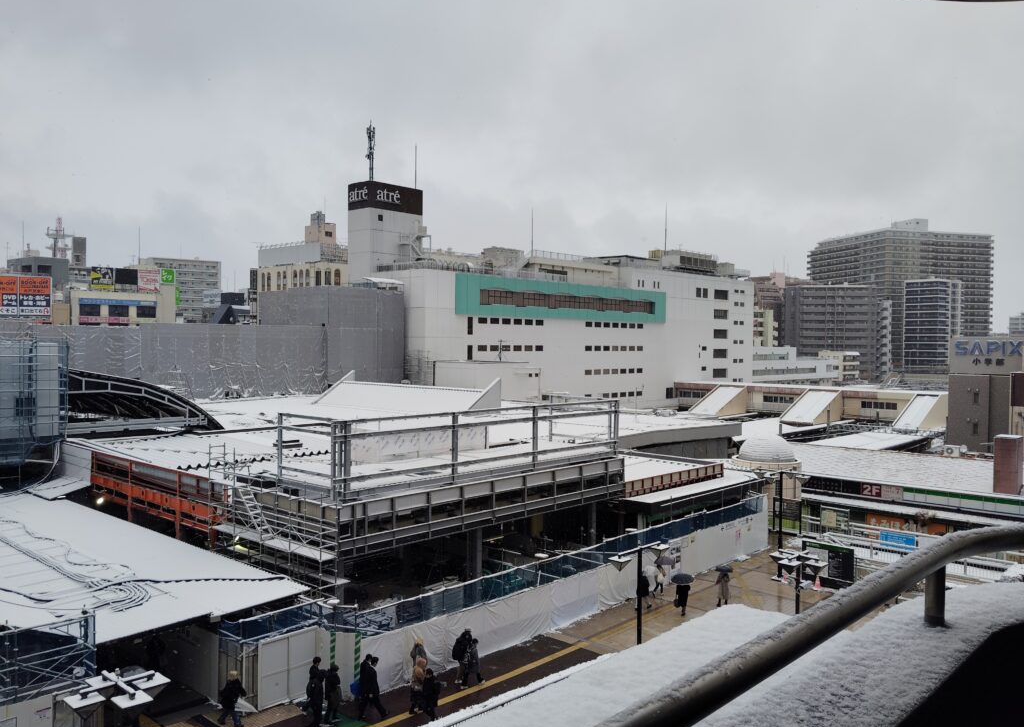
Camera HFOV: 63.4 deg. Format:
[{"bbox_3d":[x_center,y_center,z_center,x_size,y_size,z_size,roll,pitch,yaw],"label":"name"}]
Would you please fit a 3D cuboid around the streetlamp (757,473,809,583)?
[{"bbox_3d":[13.093,7.838,40.339,2.450,5.290,2.450,2,2,41],"label":"streetlamp"}]

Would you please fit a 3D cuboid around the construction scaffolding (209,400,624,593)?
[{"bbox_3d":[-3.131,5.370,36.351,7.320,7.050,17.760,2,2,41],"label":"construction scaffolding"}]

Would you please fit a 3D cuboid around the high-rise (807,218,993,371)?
[{"bbox_3d":[174.531,-25.001,379.105,55.000,71.500,53.800,0,1,-16],"label":"high-rise"}]

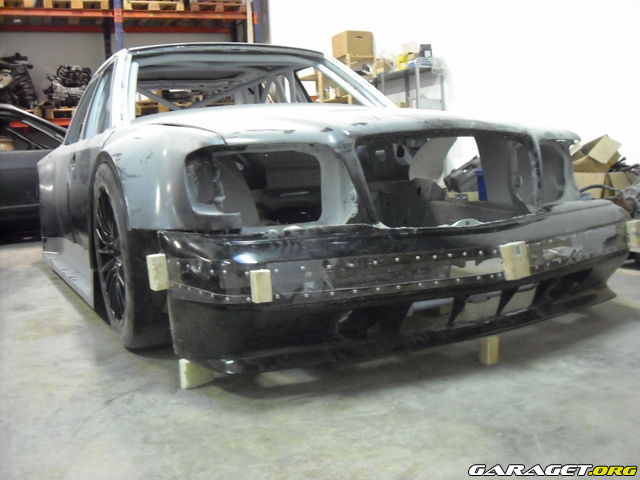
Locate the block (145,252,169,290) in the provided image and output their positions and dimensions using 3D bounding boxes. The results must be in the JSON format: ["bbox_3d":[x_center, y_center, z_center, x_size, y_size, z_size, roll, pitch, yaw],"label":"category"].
[{"bbox_3d":[-0.483,0.095,2.040,0.045,0.093,0.042,-7,5,-30],"label":"block"}]

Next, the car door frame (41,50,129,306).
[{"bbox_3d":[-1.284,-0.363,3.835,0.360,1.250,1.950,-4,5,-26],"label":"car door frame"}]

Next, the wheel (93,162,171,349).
[{"bbox_3d":[-0.612,0.053,2.408,0.250,0.655,0.655,-4,5,-26],"label":"wheel"}]

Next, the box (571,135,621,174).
[{"bbox_3d":[1.846,-0.572,4.550,0.320,0.250,0.270,-1,5,15],"label":"box"}]

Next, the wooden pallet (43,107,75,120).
[{"bbox_3d":[-3.300,-1.665,9.369,0.800,0.144,1.200,-3,5,-18],"label":"wooden pallet"}]

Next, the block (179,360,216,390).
[{"bbox_3d":[-0.351,0.370,1.947,0.032,0.078,0.125,1,5,31],"label":"block"}]

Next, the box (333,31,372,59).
[{"bbox_3d":[0.379,-2.266,8.100,0.315,0.300,0.440,-3,5,-21],"label":"box"}]

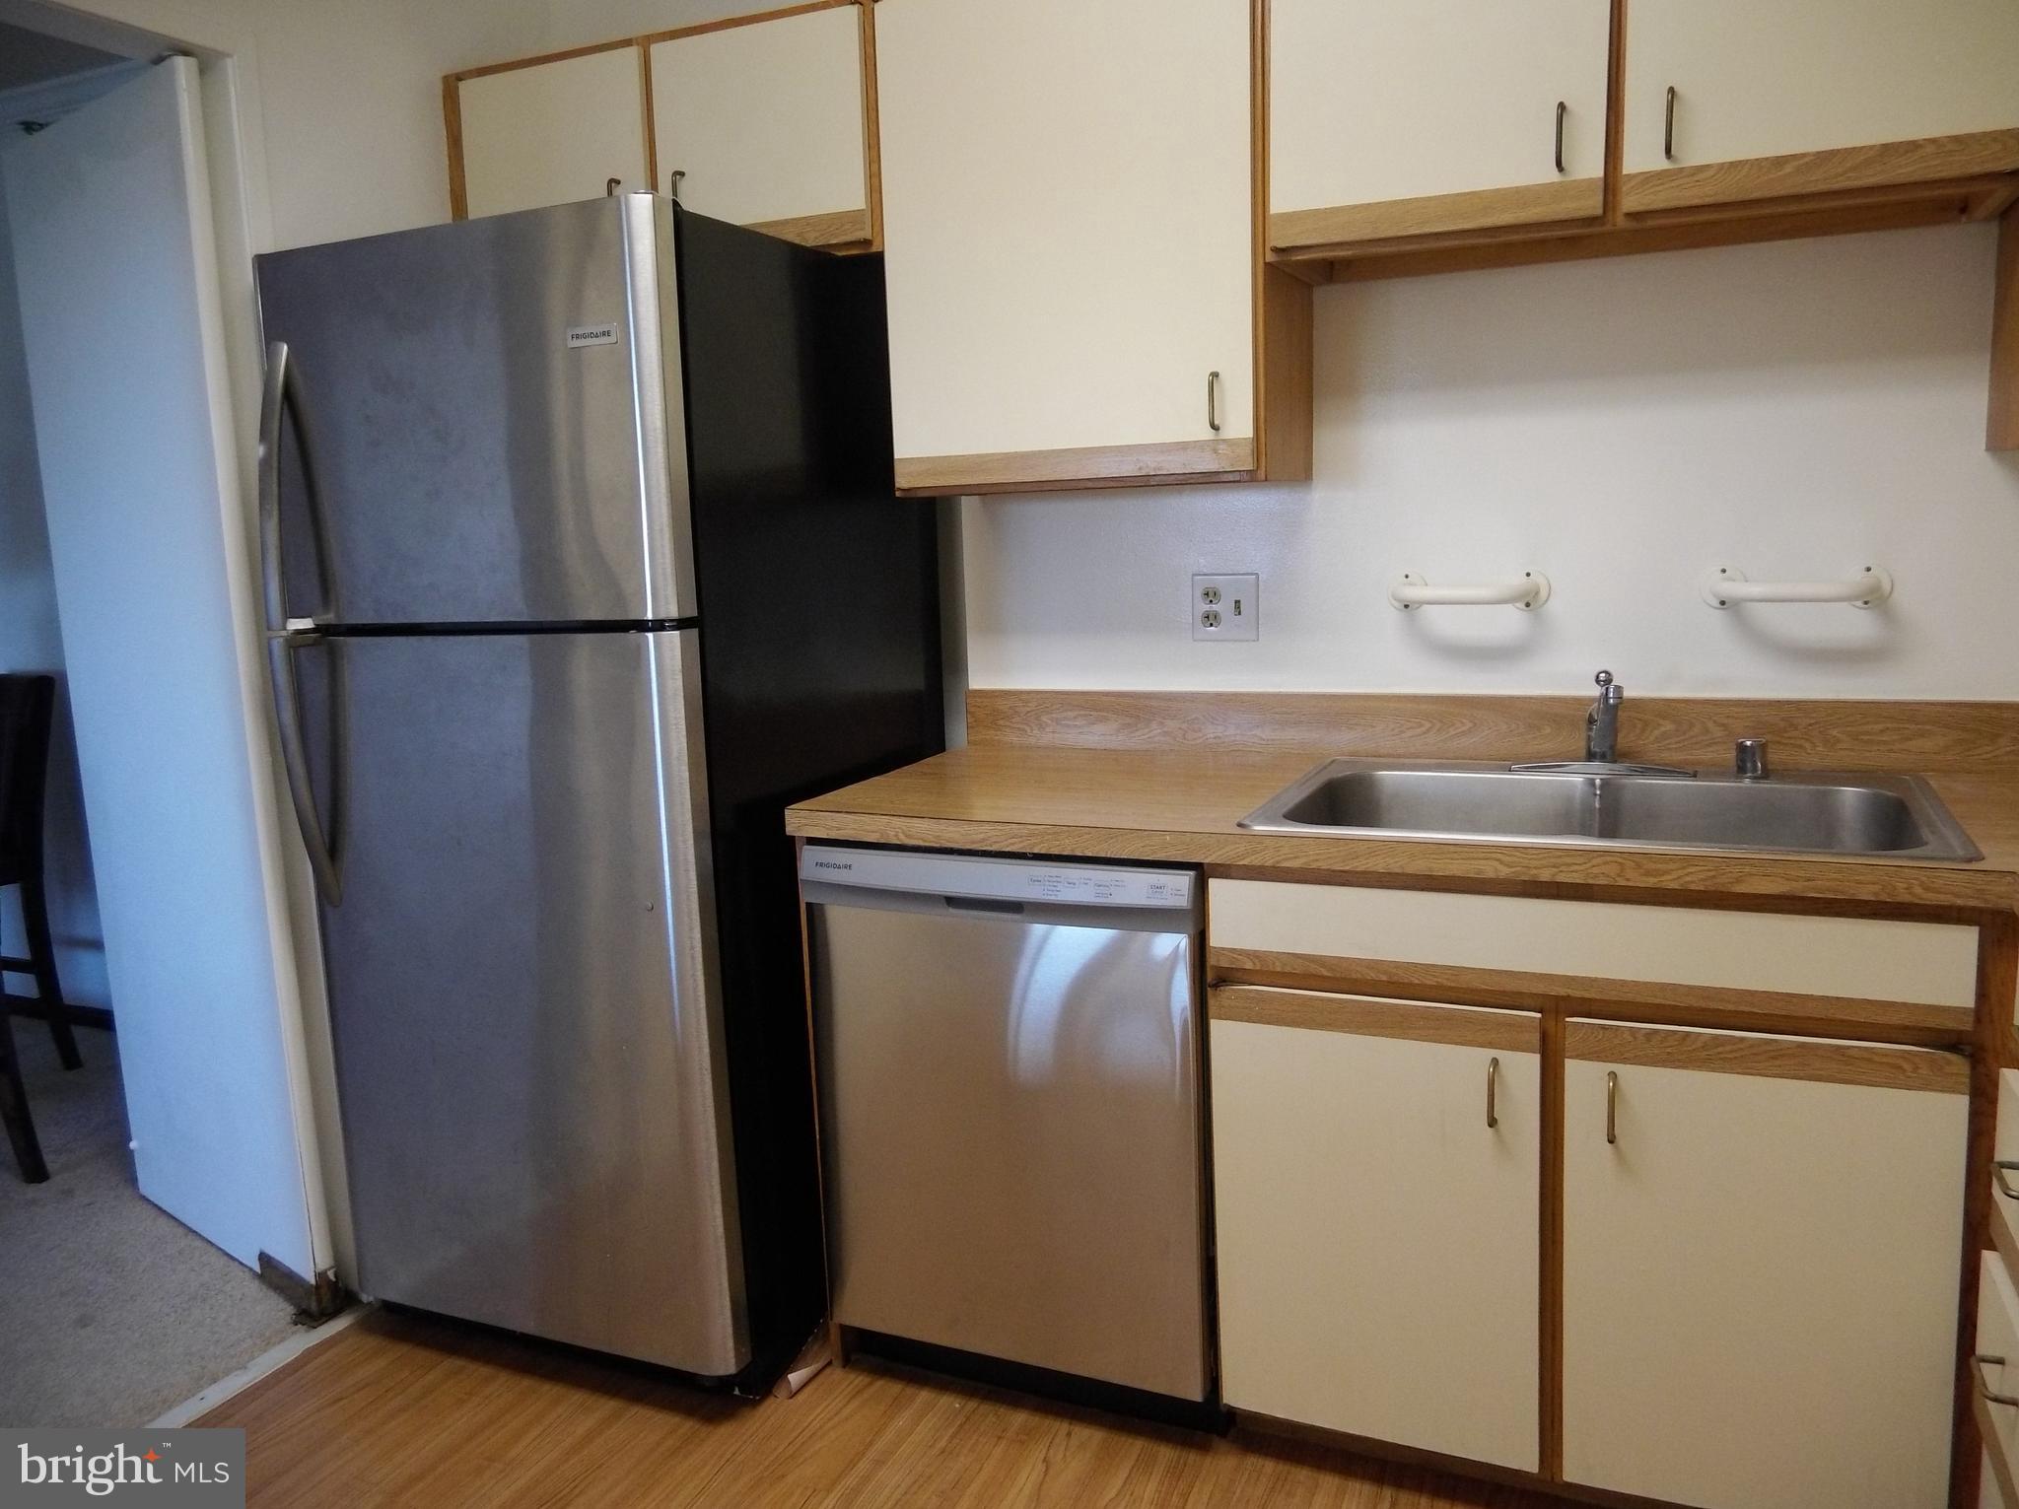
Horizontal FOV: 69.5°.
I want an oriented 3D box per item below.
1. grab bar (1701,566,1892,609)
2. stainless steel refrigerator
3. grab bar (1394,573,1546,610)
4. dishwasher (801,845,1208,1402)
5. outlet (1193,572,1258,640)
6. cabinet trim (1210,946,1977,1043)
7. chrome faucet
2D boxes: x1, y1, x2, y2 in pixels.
[{"bbox_3d":[1.114,-0.234,2.062,0.244,0.062,0.075,2,10,25],"label":"grab bar"},{"bbox_3d":[-0.632,0.059,2.576,0.757,1.769,0.840,1,10,24],"label":"stainless steel refrigerator"},{"bbox_3d":[0.705,-0.250,2.253,0.244,0.062,0.075,2,10,25],"label":"grab bar"},{"bbox_3d":[0.106,0.506,2.363,0.607,0.823,0.600,2,10,25],"label":"dishwasher"},{"bbox_3d":[0.364,-0.246,2.454,0.115,0.115,0.009,2,10,25],"label":"outlet"},{"bbox_3d":[0.654,0.282,1.749,0.851,0.042,0.022,2,10,25],"label":"cabinet trim"},{"bbox_3d":[0.851,-0.044,2.078,0.049,0.145,0.190,0,9,17],"label":"chrome faucet"}]

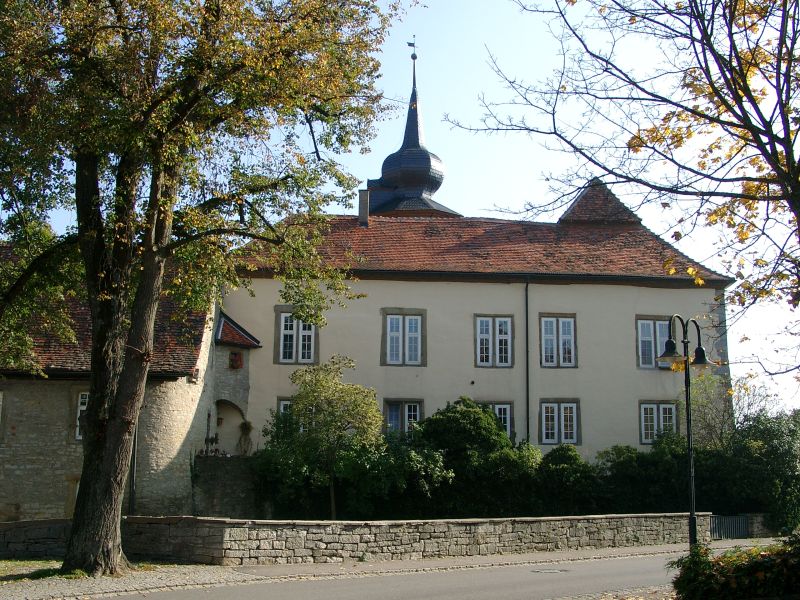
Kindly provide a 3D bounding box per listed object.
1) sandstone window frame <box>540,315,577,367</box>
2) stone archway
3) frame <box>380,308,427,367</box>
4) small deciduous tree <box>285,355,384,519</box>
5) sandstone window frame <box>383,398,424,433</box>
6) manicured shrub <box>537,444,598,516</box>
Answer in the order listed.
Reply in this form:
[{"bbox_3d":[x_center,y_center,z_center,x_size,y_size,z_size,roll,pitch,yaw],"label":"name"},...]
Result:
[{"bbox_3d":[5.492,1.434,30.619,1.343,1.955,0.220,1,-10,-5],"label":"sandstone window frame"},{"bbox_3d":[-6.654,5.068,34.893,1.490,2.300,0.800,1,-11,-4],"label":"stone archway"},{"bbox_3d":[0.135,1.296,30.111,1.563,2.022,0.220,1,-10,-5],"label":"frame"},{"bbox_3d":[-1.715,3.658,23.006,2.567,4.423,2.567,0,-9,0],"label":"small deciduous tree"},{"bbox_3d":[0.124,4.137,29.637,1.420,1.599,0.220,1,-10,-5],"label":"sandstone window frame"},{"bbox_3d":[5.150,5.633,27.001,1.906,2.349,1.906,1,-10,-5],"label":"manicured shrub"}]

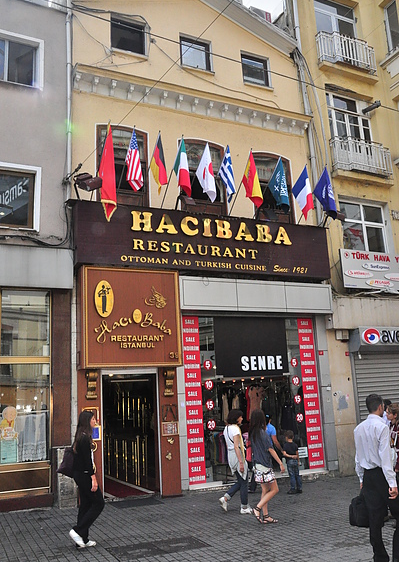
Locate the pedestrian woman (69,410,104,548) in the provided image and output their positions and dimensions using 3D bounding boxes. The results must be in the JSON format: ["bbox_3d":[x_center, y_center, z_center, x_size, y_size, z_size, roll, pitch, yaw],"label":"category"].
[{"bbox_3d":[-1.513,2.627,6.960,0.470,1.690,0.460,3,-13,-25],"label":"pedestrian woman"}]

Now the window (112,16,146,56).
[{"bbox_3d":[-1.579,-5.478,11.594,0.800,0.820,0.150,3,-13,-25],"label":"window"}]

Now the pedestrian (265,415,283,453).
[{"bbox_3d":[1.374,3.273,10.014,0.420,1.420,0.320,-5,-12,10],"label":"pedestrian"}]

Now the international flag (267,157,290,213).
[{"bbox_3d":[1.635,-1.925,10.588,0.208,1.109,0.554,7,-15,-40],"label":"international flag"}]

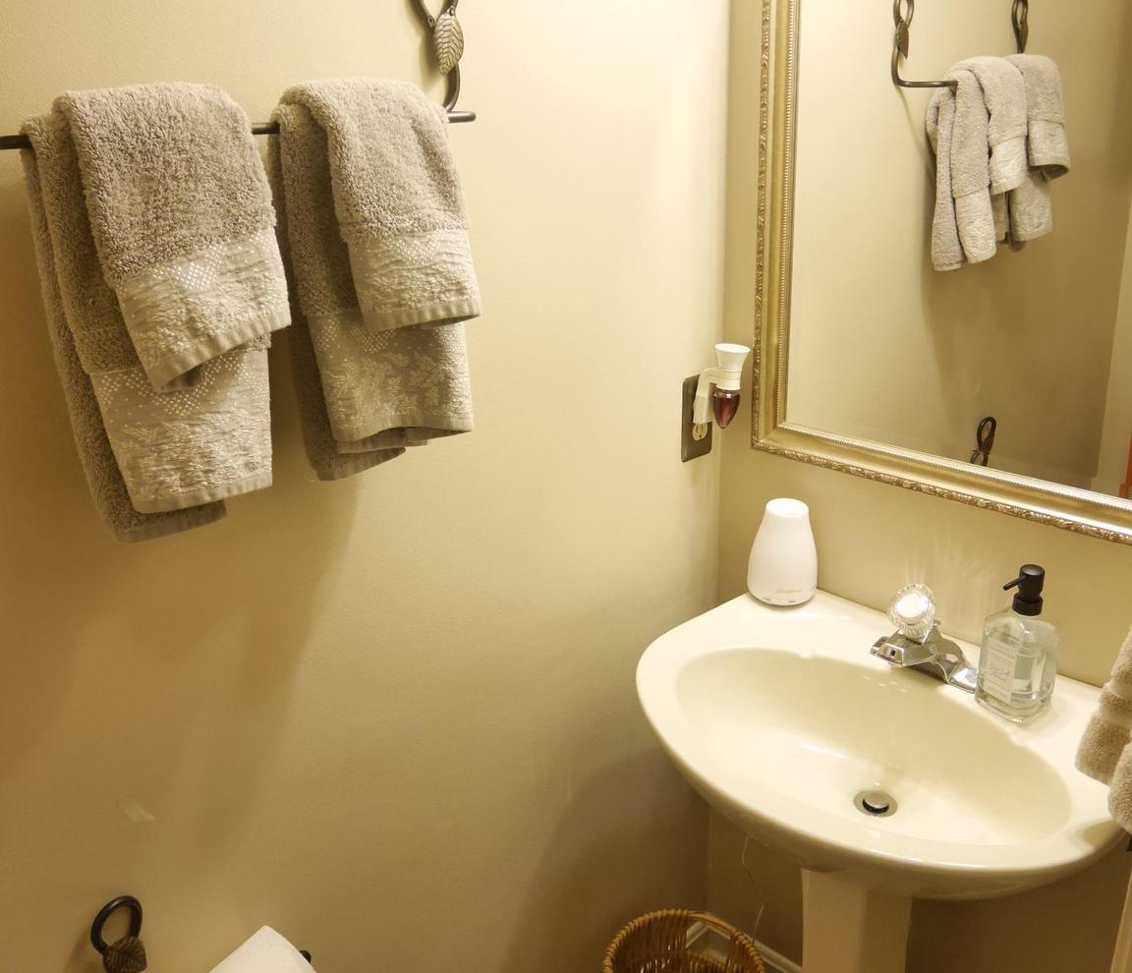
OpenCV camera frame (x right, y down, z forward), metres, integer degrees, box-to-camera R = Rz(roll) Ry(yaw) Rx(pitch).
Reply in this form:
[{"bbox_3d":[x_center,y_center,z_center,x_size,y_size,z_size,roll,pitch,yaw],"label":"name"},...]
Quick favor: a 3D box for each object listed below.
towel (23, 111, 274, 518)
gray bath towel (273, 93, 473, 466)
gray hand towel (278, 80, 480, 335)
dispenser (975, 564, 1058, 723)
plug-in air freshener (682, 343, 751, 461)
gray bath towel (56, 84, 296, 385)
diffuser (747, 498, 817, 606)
[{"bbox_3d":[-0.311,-0.141,0.815,0.080,0.310,0.155,18,28,42],"label":"towel"},{"bbox_3d":[-0.179,-0.192,0.965,0.100,0.325,0.178,18,28,42],"label":"gray bath towel"},{"bbox_3d":[-0.166,-0.245,0.910,0.095,0.215,0.160,18,28,42],"label":"gray hand towel"},{"bbox_3d":[0.510,0.170,1.176,0.068,0.170,0.064,-14,24,-29],"label":"dispenser"},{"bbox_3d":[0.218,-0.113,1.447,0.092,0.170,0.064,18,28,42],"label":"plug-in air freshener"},{"bbox_3d":[-0.289,-0.190,0.778,0.095,0.218,0.148,18,28,42],"label":"gray bath towel"},{"bbox_3d":[0.304,0.091,1.456,0.097,0.133,0.097,-1,21,2],"label":"diffuser"}]

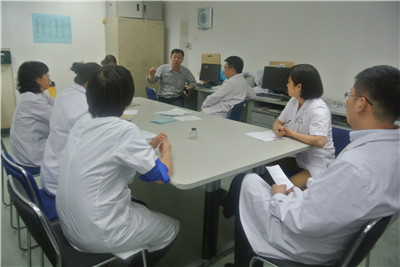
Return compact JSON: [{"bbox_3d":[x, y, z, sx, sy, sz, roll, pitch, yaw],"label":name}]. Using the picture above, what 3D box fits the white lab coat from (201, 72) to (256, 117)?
[{"bbox_3d":[0.284,-0.354,3.422,0.650,0.780,0.550,2,15,-1],"label":"white lab coat"}]

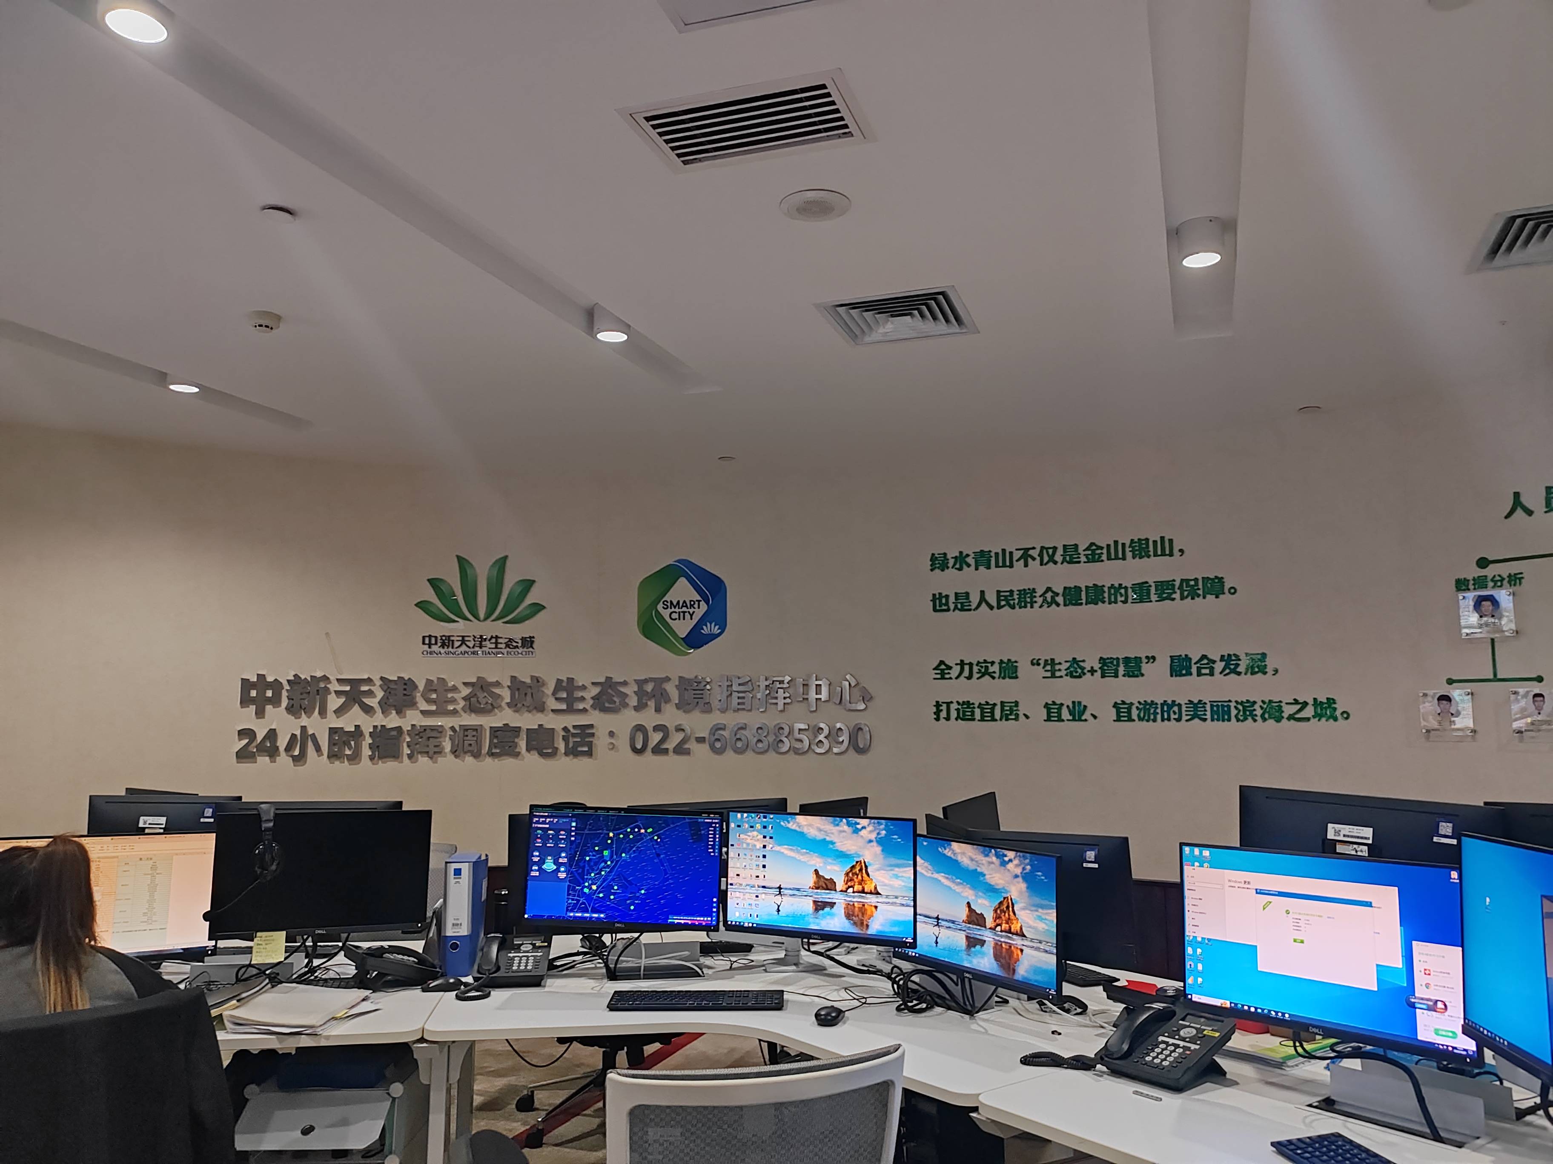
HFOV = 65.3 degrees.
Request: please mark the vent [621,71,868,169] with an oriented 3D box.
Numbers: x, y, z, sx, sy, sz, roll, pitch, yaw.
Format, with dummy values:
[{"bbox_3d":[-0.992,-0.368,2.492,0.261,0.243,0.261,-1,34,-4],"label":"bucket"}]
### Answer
[{"bbox_3d":[-0.060,-1.079,2.866,0.535,0.040,0.347,-2,-7,19],"label":"vent"}]

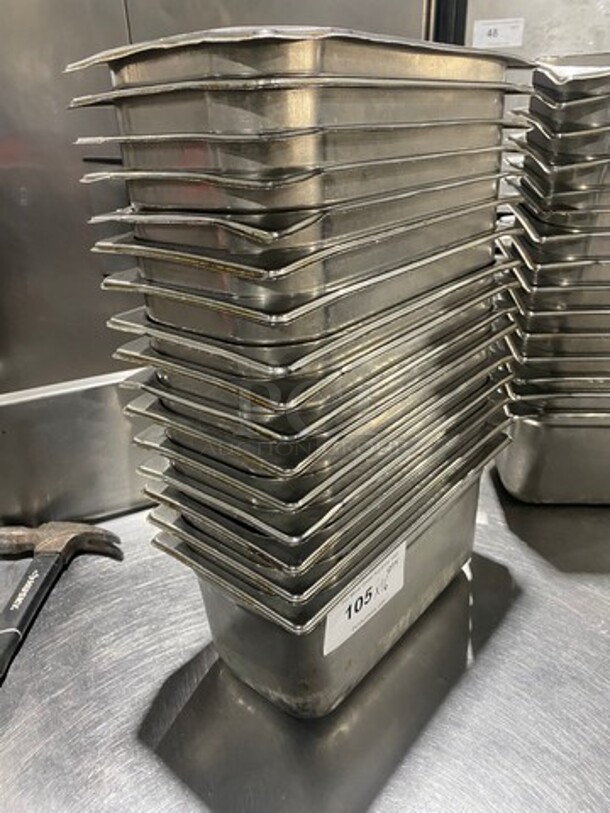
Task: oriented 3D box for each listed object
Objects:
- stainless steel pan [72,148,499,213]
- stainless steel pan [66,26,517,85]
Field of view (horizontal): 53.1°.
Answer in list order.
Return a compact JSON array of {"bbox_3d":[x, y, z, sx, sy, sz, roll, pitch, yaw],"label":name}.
[{"bbox_3d":[0.024,-0.122,0.478,0.175,0.130,0.325,17,31,37],"label":"stainless steel pan"},{"bbox_3d":[0.022,-0.179,0.453,0.175,0.130,0.325,17,31,37],"label":"stainless steel pan"}]

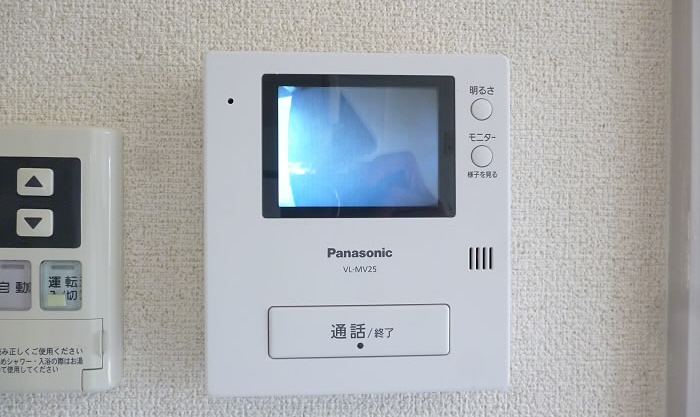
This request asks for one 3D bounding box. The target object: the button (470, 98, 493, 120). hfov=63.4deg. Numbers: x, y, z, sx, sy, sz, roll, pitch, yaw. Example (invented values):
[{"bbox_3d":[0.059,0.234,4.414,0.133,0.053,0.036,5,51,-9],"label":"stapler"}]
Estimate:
[{"bbox_3d":[0.047,-0.035,0.200,0.008,0.008,0.003,0,1,-3],"label":"button"}]

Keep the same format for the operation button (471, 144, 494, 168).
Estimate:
[{"bbox_3d":[0.047,-0.018,0.201,0.008,0.008,0.003,0,1,-3],"label":"operation button"}]

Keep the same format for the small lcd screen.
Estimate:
[{"bbox_3d":[0.003,-0.022,0.199,0.068,0.050,0.004,0,1,-3],"label":"small lcd screen"}]

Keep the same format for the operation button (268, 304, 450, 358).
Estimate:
[{"bbox_3d":[0.003,0.043,0.199,0.064,0.018,0.004,0,1,-3],"label":"operation button"}]

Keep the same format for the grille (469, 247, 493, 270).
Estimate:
[{"bbox_3d":[0.046,0.018,0.201,0.008,0.008,0.002,0,1,-3],"label":"grille"}]

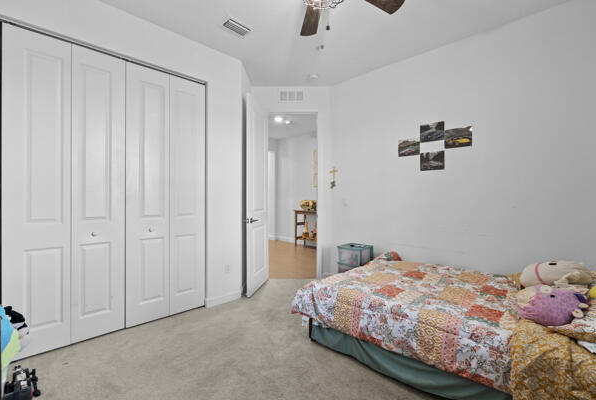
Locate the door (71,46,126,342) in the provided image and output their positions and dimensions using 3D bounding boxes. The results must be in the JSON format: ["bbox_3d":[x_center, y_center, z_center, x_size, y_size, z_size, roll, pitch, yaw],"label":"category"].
[{"bbox_3d":[-1.713,-0.049,2.306,0.379,2.432,0.035,0,0,-44],"label":"door"}]

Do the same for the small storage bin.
[{"bbox_3d":[0.743,0.880,3.422,0.340,0.590,0.330,0,0,-44],"label":"small storage bin"}]

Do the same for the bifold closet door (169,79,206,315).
[{"bbox_3d":[-1.171,-0.049,2.836,0.387,2.432,0.035,0,0,-44],"label":"bifold closet door"}]

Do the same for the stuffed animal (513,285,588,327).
[{"bbox_3d":[1.267,0.531,1.335,0.270,0.190,0.240,-10,-6,38],"label":"stuffed animal"}]

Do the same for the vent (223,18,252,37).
[{"bbox_3d":[-0.592,-1.661,2.595,0.255,0.016,0.148,0,0,-44],"label":"vent"}]

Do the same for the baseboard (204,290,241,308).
[{"bbox_3d":[-0.832,1.128,3.039,0.445,0.094,0.015,0,0,-44],"label":"baseboard"}]

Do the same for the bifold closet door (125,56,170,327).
[{"bbox_3d":[-1.444,-0.049,2.569,0.374,2.432,0.035,0,0,-44],"label":"bifold closet door"}]

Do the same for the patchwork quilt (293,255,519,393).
[{"bbox_3d":[0.993,0.825,2.316,1.440,0.370,1.480,0,0,-44],"label":"patchwork quilt"}]

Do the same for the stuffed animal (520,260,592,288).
[{"bbox_3d":[1.777,0.514,1.840,0.360,0.170,0.240,-7,-5,39],"label":"stuffed animal"}]

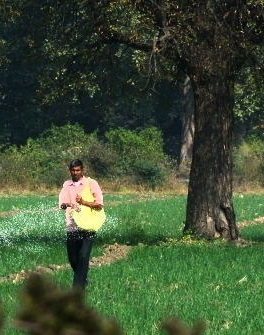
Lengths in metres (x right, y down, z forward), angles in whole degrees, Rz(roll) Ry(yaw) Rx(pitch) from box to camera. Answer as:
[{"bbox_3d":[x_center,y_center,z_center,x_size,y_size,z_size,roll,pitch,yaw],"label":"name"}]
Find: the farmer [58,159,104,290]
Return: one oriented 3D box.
[{"bbox_3d":[-0.614,0.723,38.700,0.560,1.670,0.450,0,0,14],"label":"farmer"}]

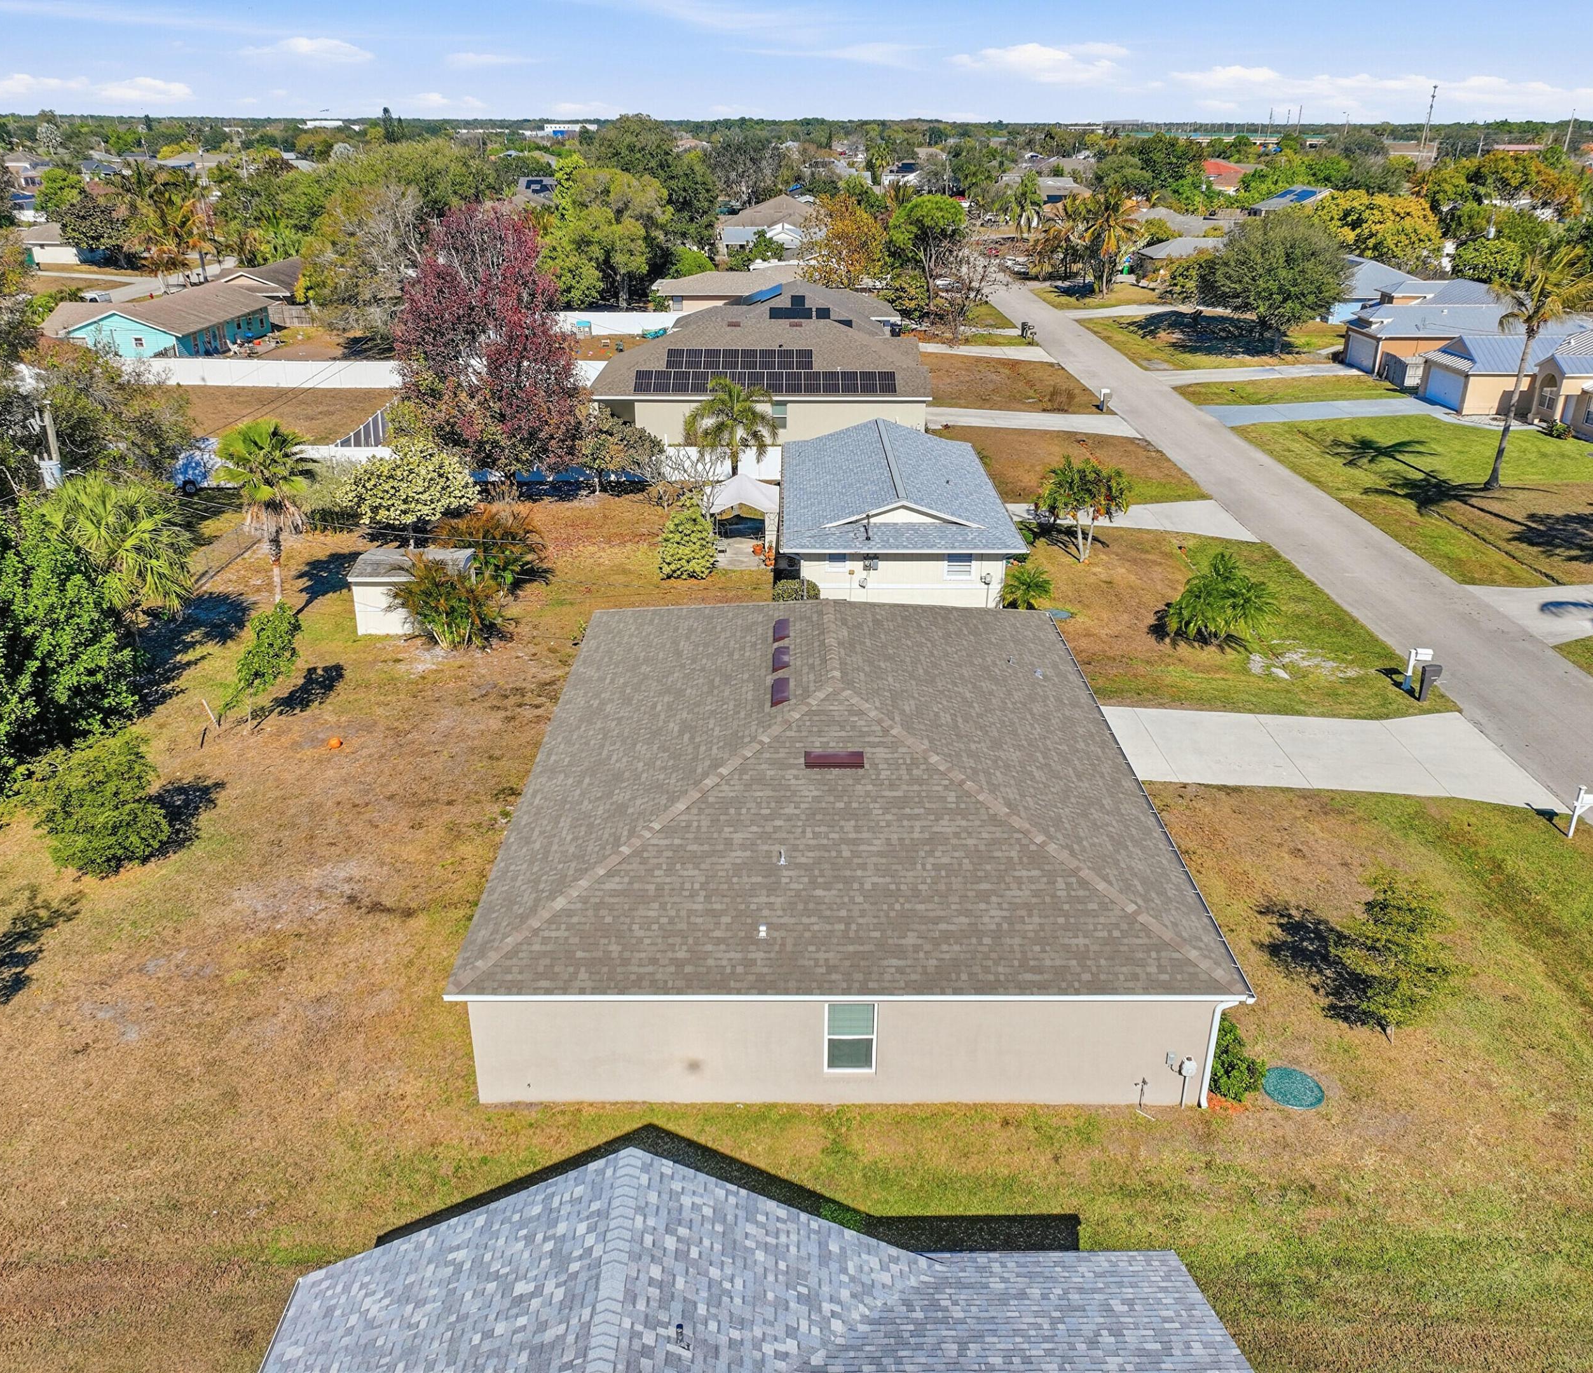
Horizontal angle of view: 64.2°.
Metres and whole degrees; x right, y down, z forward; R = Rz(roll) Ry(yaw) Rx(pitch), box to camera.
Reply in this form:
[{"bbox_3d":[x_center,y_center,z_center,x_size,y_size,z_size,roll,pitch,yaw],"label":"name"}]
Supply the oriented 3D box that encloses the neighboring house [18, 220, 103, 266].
[{"bbox_3d":[-88.789,-55.032,156.664,11.300,4.700,11.500,0,24,0],"label":"neighboring house"}]

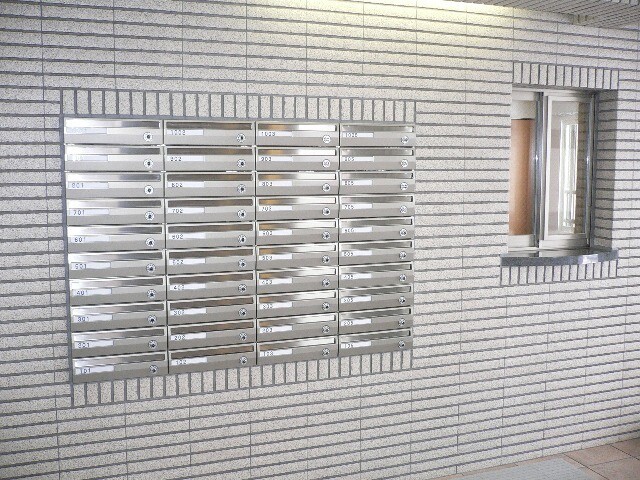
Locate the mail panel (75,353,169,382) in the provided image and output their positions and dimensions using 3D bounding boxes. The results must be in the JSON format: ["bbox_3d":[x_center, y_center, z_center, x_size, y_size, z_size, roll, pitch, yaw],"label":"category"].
[{"bbox_3d":[-0.783,0.488,2.550,0.356,0.099,0.100,-2,7,-20],"label":"mail panel"}]

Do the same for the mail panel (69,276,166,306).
[{"bbox_3d":[-0.783,0.189,2.517,0.356,0.099,0.100,-2,7,-20],"label":"mail panel"}]

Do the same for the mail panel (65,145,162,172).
[{"bbox_3d":[-0.782,-0.309,2.463,0.356,0.099,0.100,-2,7,-20],"label":"mail panel"}]

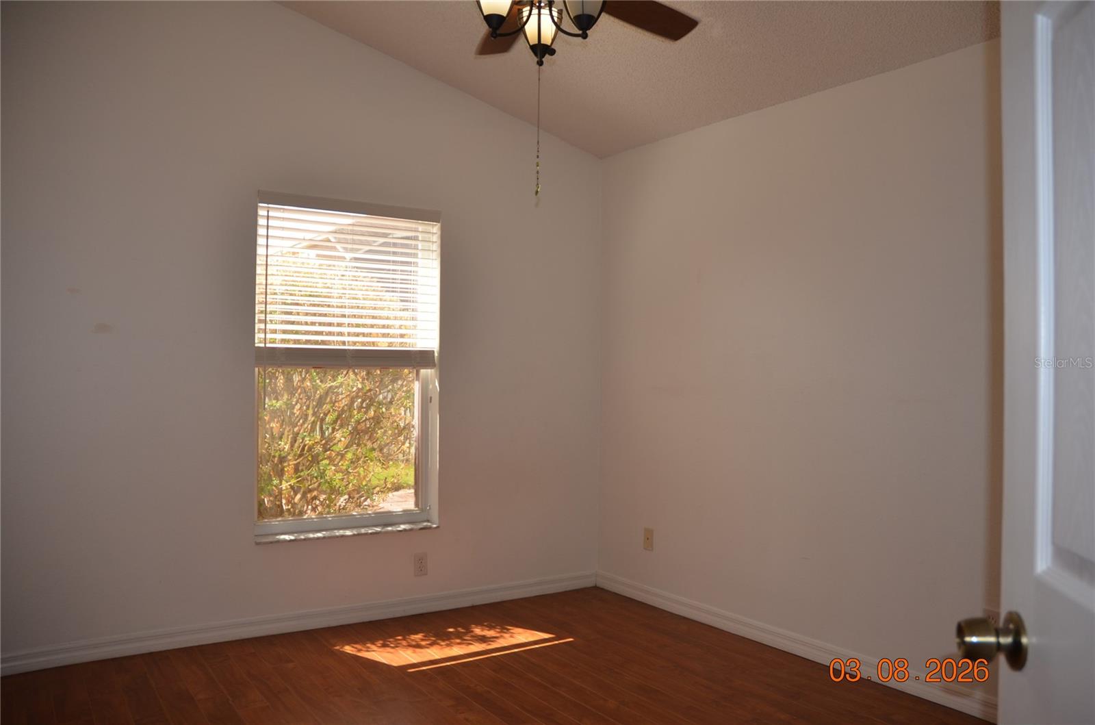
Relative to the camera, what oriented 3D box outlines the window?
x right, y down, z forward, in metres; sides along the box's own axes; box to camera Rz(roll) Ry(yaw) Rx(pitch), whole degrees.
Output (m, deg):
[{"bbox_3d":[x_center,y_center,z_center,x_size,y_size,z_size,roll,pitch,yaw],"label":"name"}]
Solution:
[{"bbox_3d":[-0.970,0.028,4.051,0.905,1.630,0.110,1,0,-30],"label":"window"}]

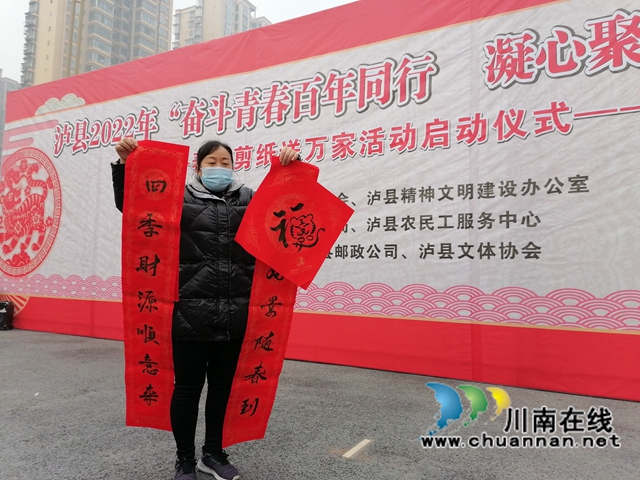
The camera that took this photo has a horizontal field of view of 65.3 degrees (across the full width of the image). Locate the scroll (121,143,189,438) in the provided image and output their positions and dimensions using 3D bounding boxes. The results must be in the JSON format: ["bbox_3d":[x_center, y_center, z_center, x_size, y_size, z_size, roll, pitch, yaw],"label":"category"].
[{"bbox_3d":[-0.722,0.275,2.160,0.240,1.390,0.080,9,19,2],"label":"scroll"}]

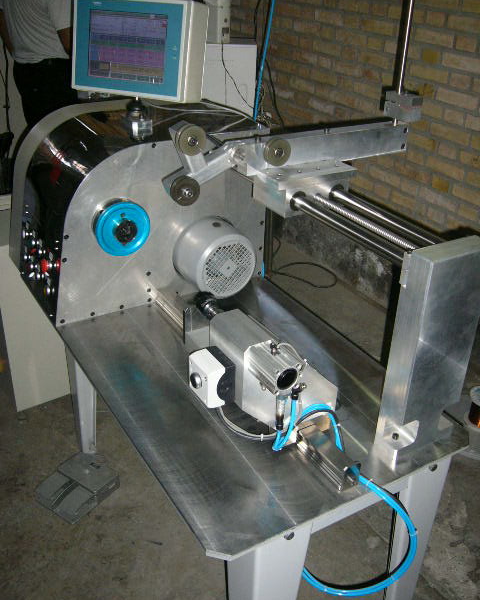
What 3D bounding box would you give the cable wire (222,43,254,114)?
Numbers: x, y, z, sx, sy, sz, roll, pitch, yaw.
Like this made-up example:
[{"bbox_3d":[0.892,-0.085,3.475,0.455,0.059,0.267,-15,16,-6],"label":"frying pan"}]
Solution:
[{"bbox_3d":[-0.011,-0.980,2.850,0.140,0.290,0.050,1,29,-1],"label":"cable wire"}]

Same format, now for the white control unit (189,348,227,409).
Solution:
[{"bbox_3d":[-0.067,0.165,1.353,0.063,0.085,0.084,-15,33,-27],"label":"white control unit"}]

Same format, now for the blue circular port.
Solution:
[{"bbox_3d":[-0.332,-0.205,1.818,0.157,0.157,0.042,-15,33,-27],"label":"blue circular port"}]

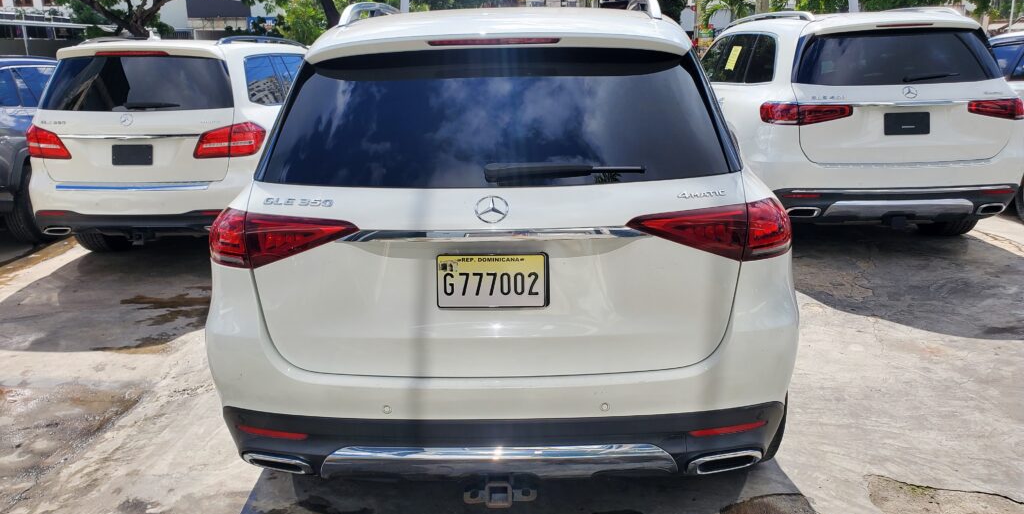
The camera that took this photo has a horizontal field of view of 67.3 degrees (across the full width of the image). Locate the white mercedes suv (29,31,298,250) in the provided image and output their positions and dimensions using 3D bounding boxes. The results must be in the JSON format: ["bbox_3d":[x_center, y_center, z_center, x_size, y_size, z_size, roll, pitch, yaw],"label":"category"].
[{"bbox_3d":[-2.839,-1.314,8.132,1.970,1.840,5.130,-1,14,0],"label":"white mercedes suv"}]

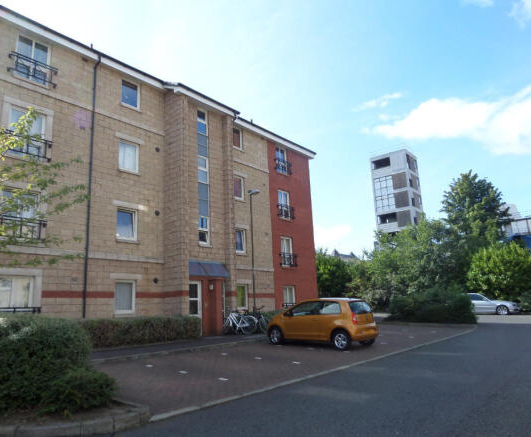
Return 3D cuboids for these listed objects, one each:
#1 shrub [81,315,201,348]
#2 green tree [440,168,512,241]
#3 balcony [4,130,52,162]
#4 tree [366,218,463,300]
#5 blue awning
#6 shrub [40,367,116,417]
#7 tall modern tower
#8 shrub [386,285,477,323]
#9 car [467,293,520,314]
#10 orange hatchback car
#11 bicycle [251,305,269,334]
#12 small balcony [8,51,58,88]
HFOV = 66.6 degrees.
[{"bbox_3d":[-4.410,3.811,14.057,1.000,1.000,4.800,-11,-15,38],"label":"shrub"},{"bbox_3d":[21.311,2.002,39.620,7.600,13.627,7.600,-8,-13,28],"label":"green tree"},{"bbox_3d":[-7.575,-2.311,12.880,0.240,0.680,1.420,-11,-15,38],"label":"balcony"},{"bbox_3d":[12.037,3.905,32.243,7.400,7.479,7.400,-6,-12,20],"label":"tree"},{"bbox_3d":[-2.425,2.098,16.694,0.520,0.680,2.270,-11,-15,38],"label":"blue awning"},{"bbox_3d":[-2.684,2.469,5.800,0.950,0.600,0.900,-11,-15,38],"label":"shrub"},{"bbox_3d":[21.615,1.861,64.259,5.927,23.864,4.847,-11,-15,38],"label":"tall modern tower"},{"bbox_3d":[8.874,4.892,22.269,4.300,1.800,1.600,-11,-15,38],"label":"shrub"},{"bbox_3d":[15.785,6.266,29.420,4.600,1.420,1.800,-11,-15,37],"label":"car"},{"bbox_3d":[1.753,3.318,13.021,3.557,1.480,1.650,-9,-14,40],"label":"orange hatchback car"},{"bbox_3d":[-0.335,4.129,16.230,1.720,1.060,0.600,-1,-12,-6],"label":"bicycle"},{"bbox_3d":[-7.674,-4.889,13.390,0.240,0.680,1.460,-11,-15,38],"label":"small balcony"}]

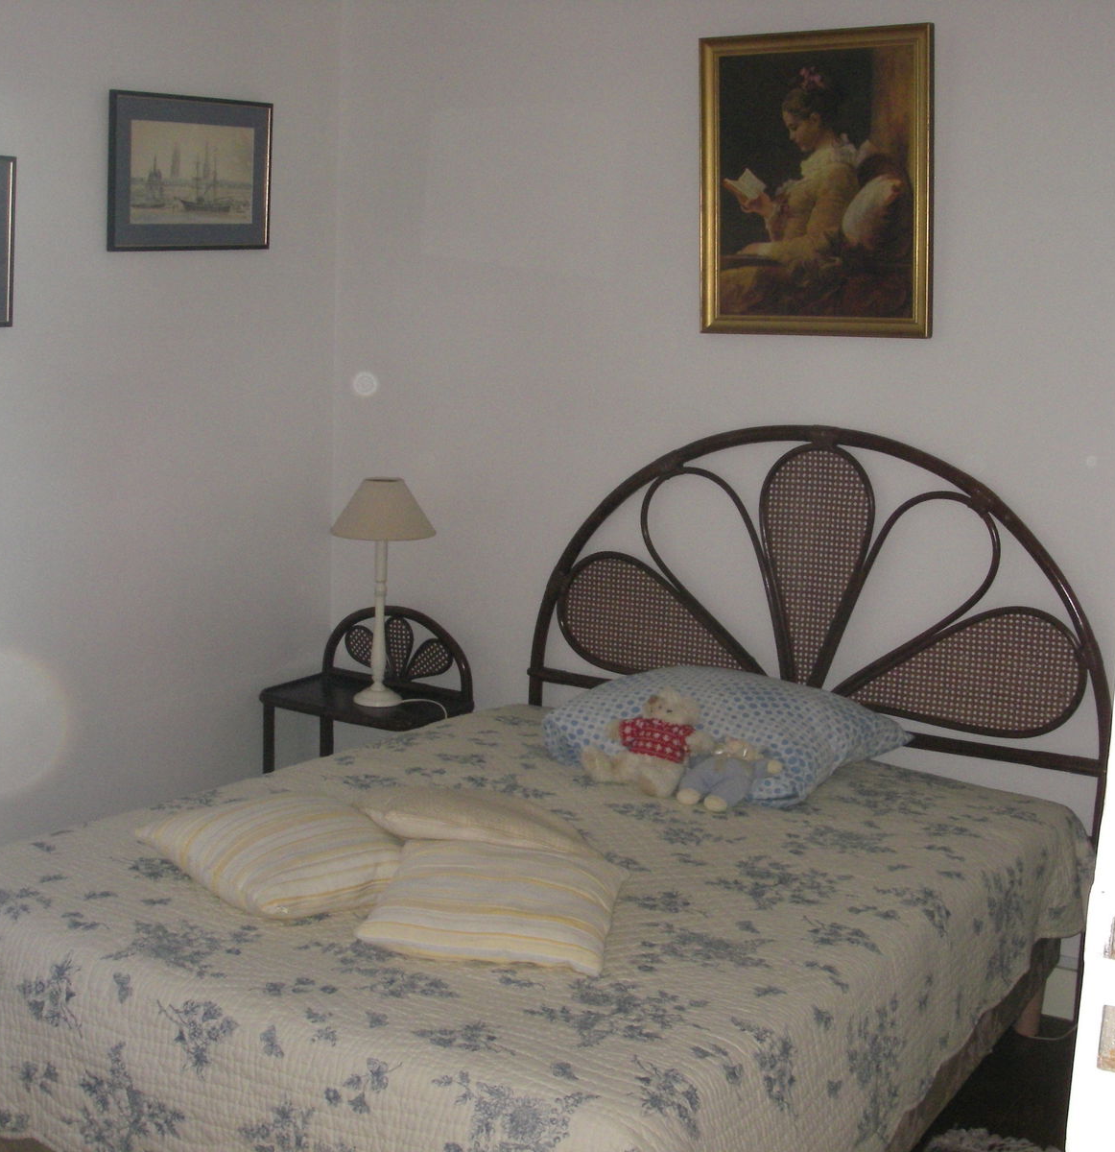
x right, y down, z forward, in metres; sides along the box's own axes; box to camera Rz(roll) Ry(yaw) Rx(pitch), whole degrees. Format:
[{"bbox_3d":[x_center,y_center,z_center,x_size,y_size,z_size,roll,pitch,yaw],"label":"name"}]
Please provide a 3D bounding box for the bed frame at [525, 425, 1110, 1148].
[{"bbox_3d":[0.066,0.434,3.197,1.480,1.302,1.945,8,13,30],"label":"bed frame"}]

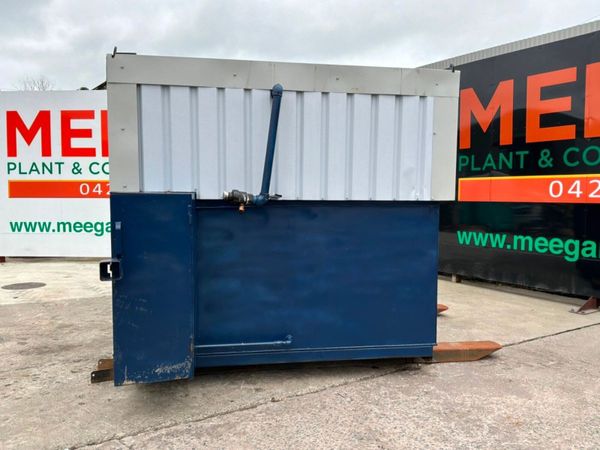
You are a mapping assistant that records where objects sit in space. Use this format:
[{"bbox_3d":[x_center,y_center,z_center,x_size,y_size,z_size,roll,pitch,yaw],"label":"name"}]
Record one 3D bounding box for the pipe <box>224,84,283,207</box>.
[{"bbox_3d":[-0.352,-0.605,3.705,0.451,0.928,0.138,-1,4,-11],"label":"pipe"}]

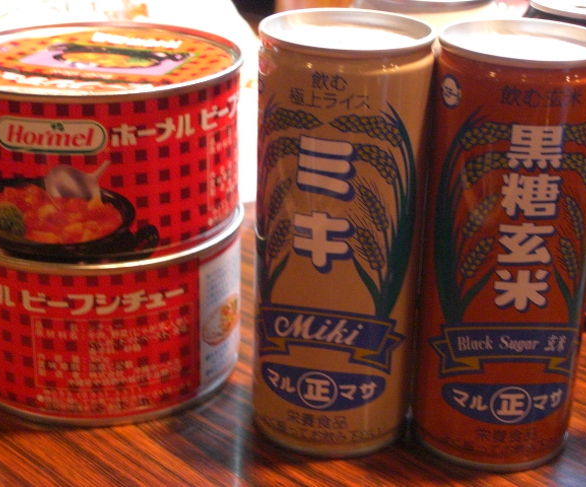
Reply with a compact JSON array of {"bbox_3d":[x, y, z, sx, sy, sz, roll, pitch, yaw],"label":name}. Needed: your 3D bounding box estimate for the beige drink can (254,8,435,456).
[{"bbox_3d":[0.015,-0.003,0.406,0.053,0.133,0.053,7,23,12],"label":"beige drink can"}]

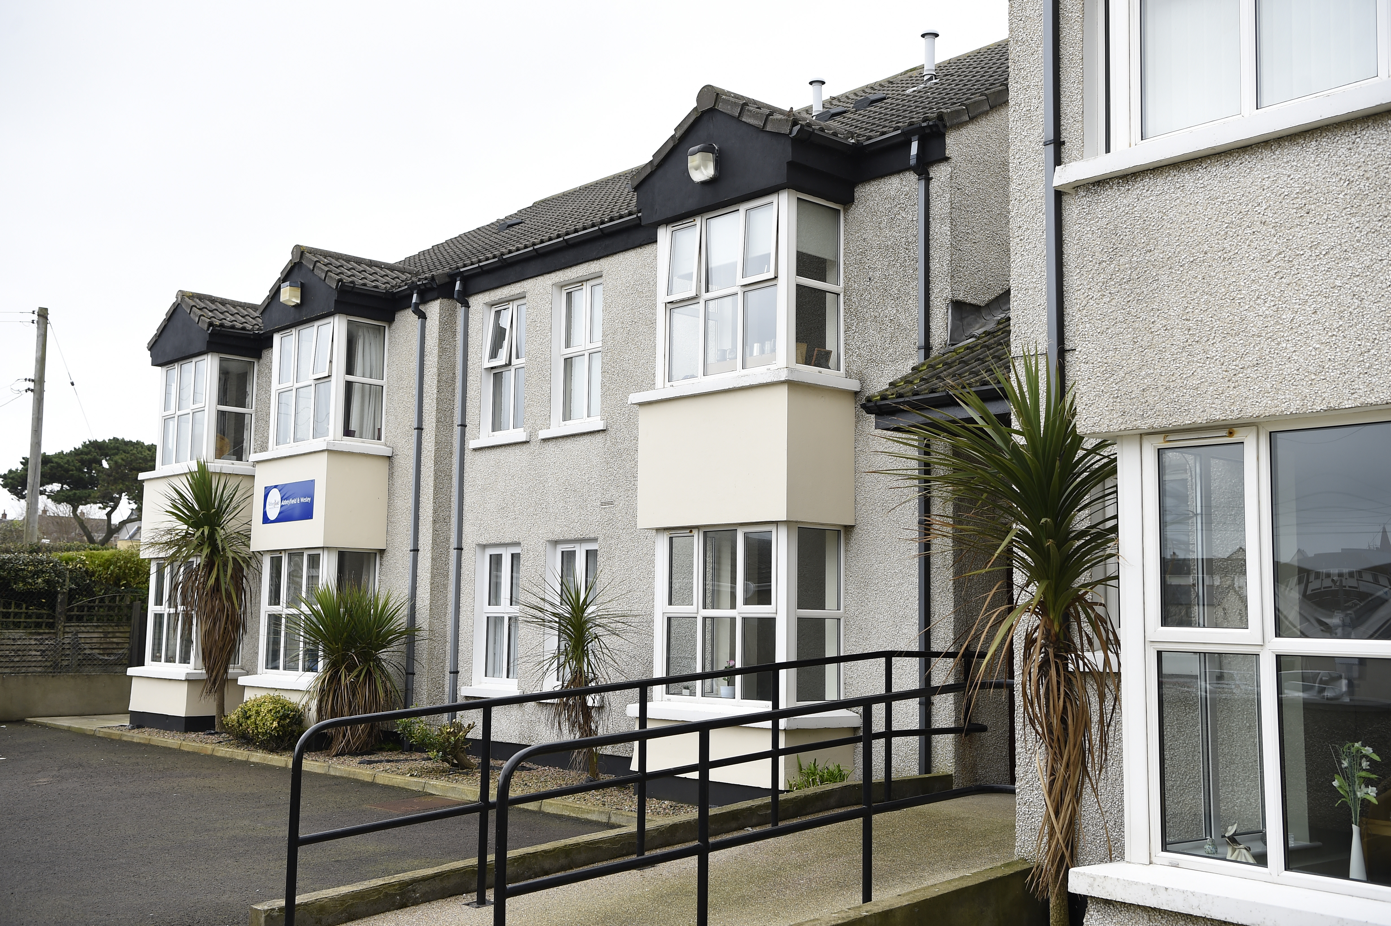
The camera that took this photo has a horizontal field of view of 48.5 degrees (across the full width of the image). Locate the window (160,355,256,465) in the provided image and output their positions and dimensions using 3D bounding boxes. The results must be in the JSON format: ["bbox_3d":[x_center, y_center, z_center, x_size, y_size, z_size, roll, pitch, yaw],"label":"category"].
[{"bbox_3d":[-6.642,-0.636,20.950,0.652,1.438,1.574,7,-9,-41],"label":"window"}]

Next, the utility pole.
[{"bbox_3d":[-12.719,0.771,29.590,0.260,7.600,0.260,6,-8,-41],"label":"utility pole"}]

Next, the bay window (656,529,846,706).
[{"bbox_3d":[0.421,1.264,12.712,0.652,1.450,1.574,7,-9,-41],"label":"bay window"}]

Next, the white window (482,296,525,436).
[{"bbox_3d":[-1.948,-1.006,16.311,0.153,1.464,0.801,7,-9,-41],"label":"white window"}]

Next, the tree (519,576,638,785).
[{"bbox_3d":[-1.082,1.941,14.153,0.979,1.832,0.979,1,-6,0],"label":"tree"}]

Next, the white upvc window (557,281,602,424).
[{"bbox_3d":[-1.118,-1.157,16.073,0.068,1.505,0.868,6,-8,-41],"label":"white upvc window"}]

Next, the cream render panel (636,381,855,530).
[{"bbox_3d":[0.402,0.007,12.804,0.772,1.069,1.773,7,-9,-41],"label":"cream render panel"}]

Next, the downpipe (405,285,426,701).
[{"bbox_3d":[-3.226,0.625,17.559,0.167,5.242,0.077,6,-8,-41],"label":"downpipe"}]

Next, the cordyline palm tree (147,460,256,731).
[{"bbox_3d":[-6.367,1.729,19.997,1.325,3.450,1.325,6,-8,-41],"label":"cordyline palm tree"}]

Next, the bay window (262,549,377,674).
[{"bbox_3d":[-4.402,1.754,18.046,0.670,1.450,1.574,7,-9,-41],"label":"bay window"}]

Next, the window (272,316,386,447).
[{"bbox_3d":[-4.488,-0.911,18.841,0.694,1.518,1.633,6,-8,-41],"label":"window"}]

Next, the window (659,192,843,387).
[{"bbox_3d":[0.466,-1.421,13.486,0.694,1.518,1.693,6,-8,-41],"label":"window"}]

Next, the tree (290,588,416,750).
[{"bbox_3d":[-3.826,2.278,17.184,1.282,1.824,1.282,6,-8,-41],"label":"tree"}]

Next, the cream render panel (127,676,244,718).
[{"bbox_3d":[-6.738,3.079,20.474,0.792,0.452,1.813,7,-9,-41],"label":"cream render panel"}]

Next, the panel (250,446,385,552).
[{"bbox_3d":[-4.420,0.497,18.139,0.790,1.069,1.773,7,-9,-41],"label":"panel"}]

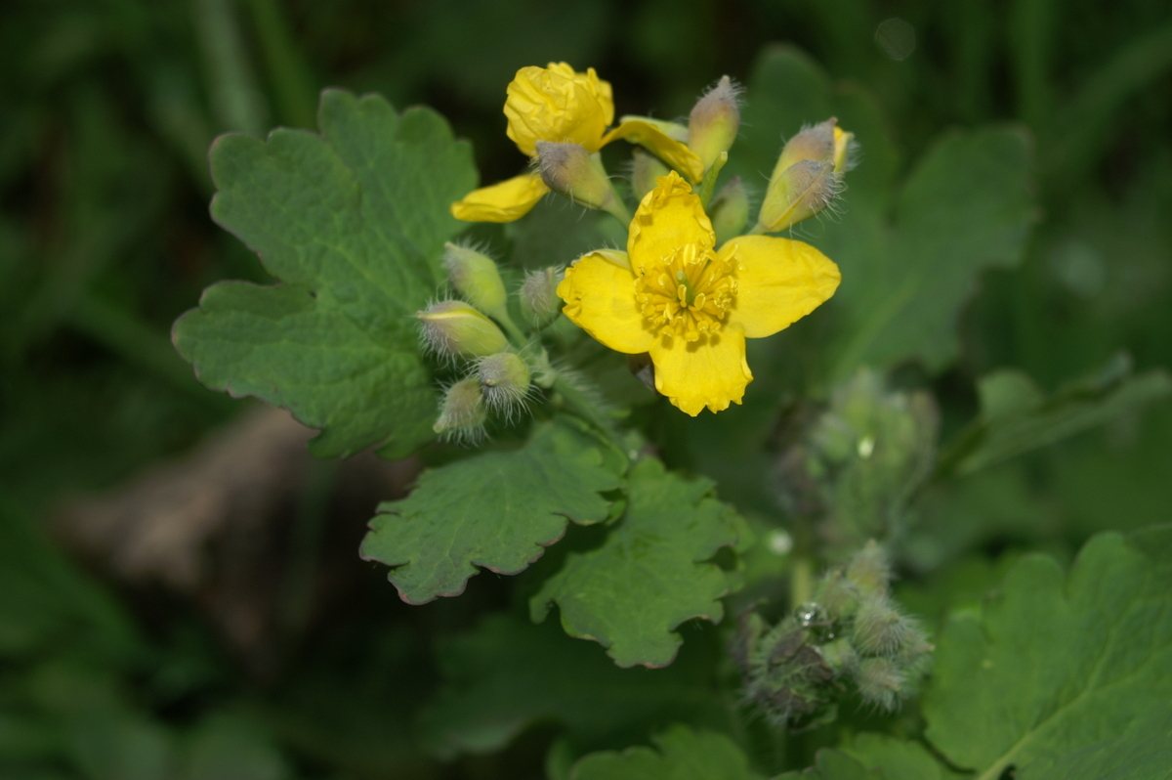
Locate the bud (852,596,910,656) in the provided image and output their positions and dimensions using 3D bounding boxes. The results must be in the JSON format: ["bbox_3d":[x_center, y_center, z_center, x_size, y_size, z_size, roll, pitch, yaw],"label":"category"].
[{"bbox_3d":[0.026,0.021,0.341,0.004,0.004,0.005,0,-9,-24],"label":"bud"}]

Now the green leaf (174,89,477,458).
[{"bbox_3d":[-0.022,-0.011,0.345,0.027,0.006,0.035,5,69,-1],"label":"green leaf"}]

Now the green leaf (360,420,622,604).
[{"bbox_3d":[-0.007,0.010,0.329,0.024,0.006,0.014,-20,52,-8],"label":"green leaf"}]

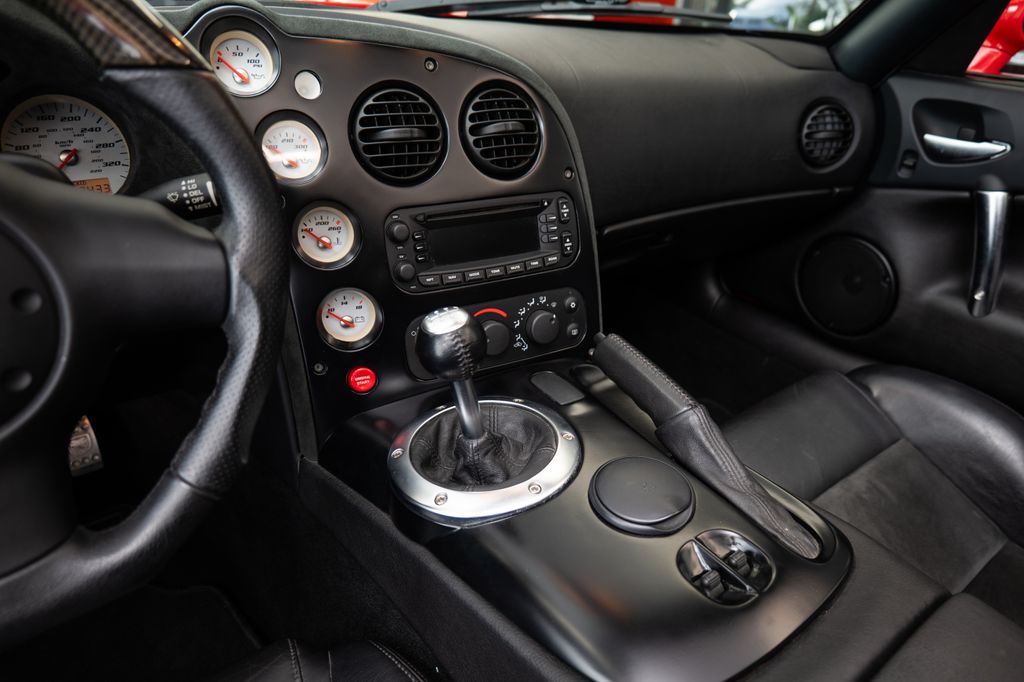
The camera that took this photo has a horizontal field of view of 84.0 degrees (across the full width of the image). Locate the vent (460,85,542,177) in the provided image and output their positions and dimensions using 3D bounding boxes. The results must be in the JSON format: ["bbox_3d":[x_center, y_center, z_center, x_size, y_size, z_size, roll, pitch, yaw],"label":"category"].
[{"bbox_3d":[-0.013,-0.196,0.536,0.087,0.087,0.030,-13,10,-28],"label":"vent"}]

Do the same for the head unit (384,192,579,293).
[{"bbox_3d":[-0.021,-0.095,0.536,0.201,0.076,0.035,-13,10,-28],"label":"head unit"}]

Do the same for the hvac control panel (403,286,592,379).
[{"bbox_3d":[-0.007,-0.008,0.544,0.196,0.062,0.028,-13,10,-28],"label":"hvac control panel"}]

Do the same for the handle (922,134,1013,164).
[{"bbox_3d":[0.555,-0.235,0.694,0.025,0.028,0.102,-14,27,-27],"label":"handle"}]

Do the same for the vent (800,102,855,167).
[{"bbox_3d":[0.396,-0.260,0.719,0.079,0.079,0.030,-7,13,-13],"label":"vent"}]

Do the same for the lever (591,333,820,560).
[{"bbox_3d":[0.126,0.063,0.407,0.038,0.048,0.221,-16,42,-25],"label":"lever"}]

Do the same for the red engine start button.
[{"bbox_3d":[-0.128,0.034,0.480,0.026,0.026,0.012,-13,10,-28],"label":"red engine start button"}]

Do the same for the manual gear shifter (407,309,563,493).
[{"bbox_3d":[-0.023,0.029,0.420,0.114,0.122,0.114,-1,25,1],"label":"manual gear shifter"}]

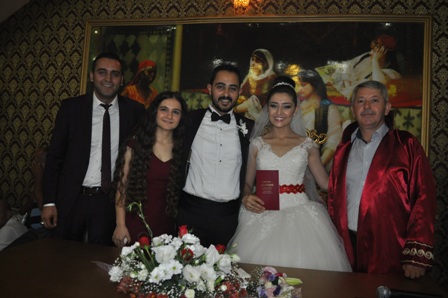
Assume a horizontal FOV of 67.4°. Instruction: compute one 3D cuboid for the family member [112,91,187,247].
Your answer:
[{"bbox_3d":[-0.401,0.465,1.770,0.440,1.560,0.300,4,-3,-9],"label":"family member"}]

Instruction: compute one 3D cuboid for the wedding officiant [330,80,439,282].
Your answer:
[{"bbox_3d":[0.759,0.480,1.634,0.550,1.660,0.420,2,-3,31],"label":"wedding officiant"}]

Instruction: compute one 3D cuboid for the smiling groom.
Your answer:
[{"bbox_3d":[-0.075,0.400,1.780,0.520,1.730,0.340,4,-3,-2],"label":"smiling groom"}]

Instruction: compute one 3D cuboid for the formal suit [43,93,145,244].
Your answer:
[{"bbox_3d":[-0.722,0.438,1.839,0.550,1.510,0.320,4,-3,-14],"label":"formal suit"}]

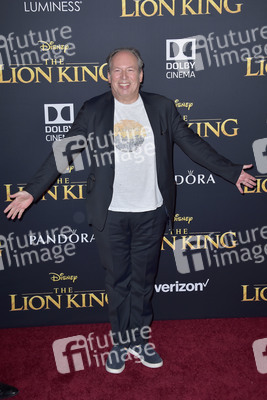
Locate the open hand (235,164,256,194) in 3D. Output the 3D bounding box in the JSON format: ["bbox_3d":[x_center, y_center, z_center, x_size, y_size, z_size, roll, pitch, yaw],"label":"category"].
[{"bbox_3d":[0.613,-0.112,3.347,0.125,0.165,0.100,-2,11,0],"label":"open hand"}]

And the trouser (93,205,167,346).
[{"bbox_3d":[-0.020,0.428,3.514,0.420,0.900,0.300,-2,11,0],"label":"trouser"}]

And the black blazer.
[{"bbox_3d":[0.000,-0.219,3.384,1.200,0.770,0.380,-2,11,0],"label":"black blazer"}]

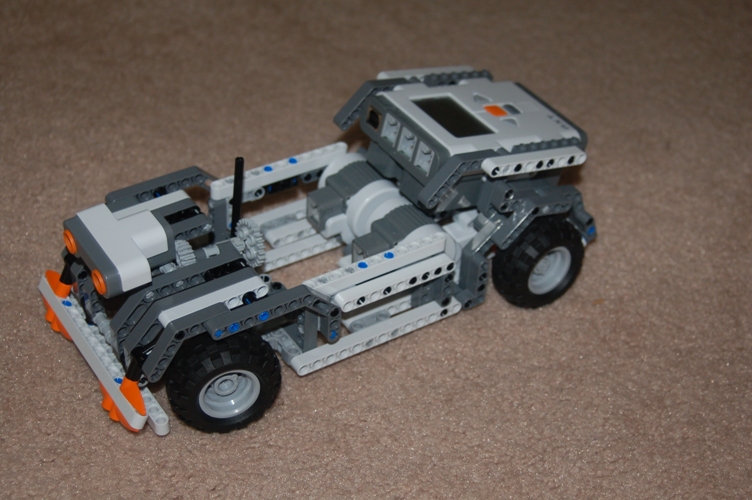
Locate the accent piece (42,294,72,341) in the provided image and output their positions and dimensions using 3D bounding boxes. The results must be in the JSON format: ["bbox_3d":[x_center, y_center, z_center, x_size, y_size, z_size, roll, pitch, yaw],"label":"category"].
[{"bbox_3d":[-0.165,0.037,0.649,0.009,0.009,0.034,3,31,-43],"label":"accent piece"}]

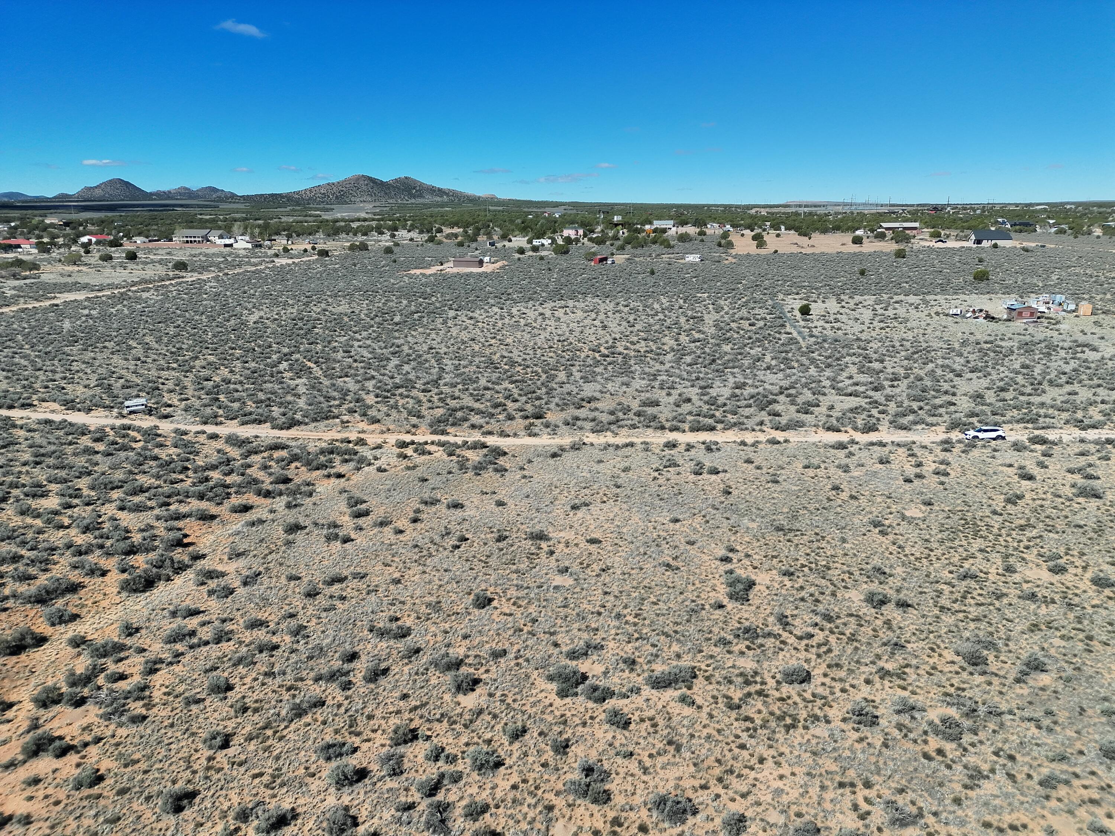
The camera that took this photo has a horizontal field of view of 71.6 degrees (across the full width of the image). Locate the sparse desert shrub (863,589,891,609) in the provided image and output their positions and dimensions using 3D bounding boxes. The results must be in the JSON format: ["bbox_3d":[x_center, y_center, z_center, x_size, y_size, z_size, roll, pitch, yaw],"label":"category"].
[{"bbox_3d":[24.290,13.550,58.626,1.901,1.000,1.996,7,17,24],"label":"sparse desert shrub"}]

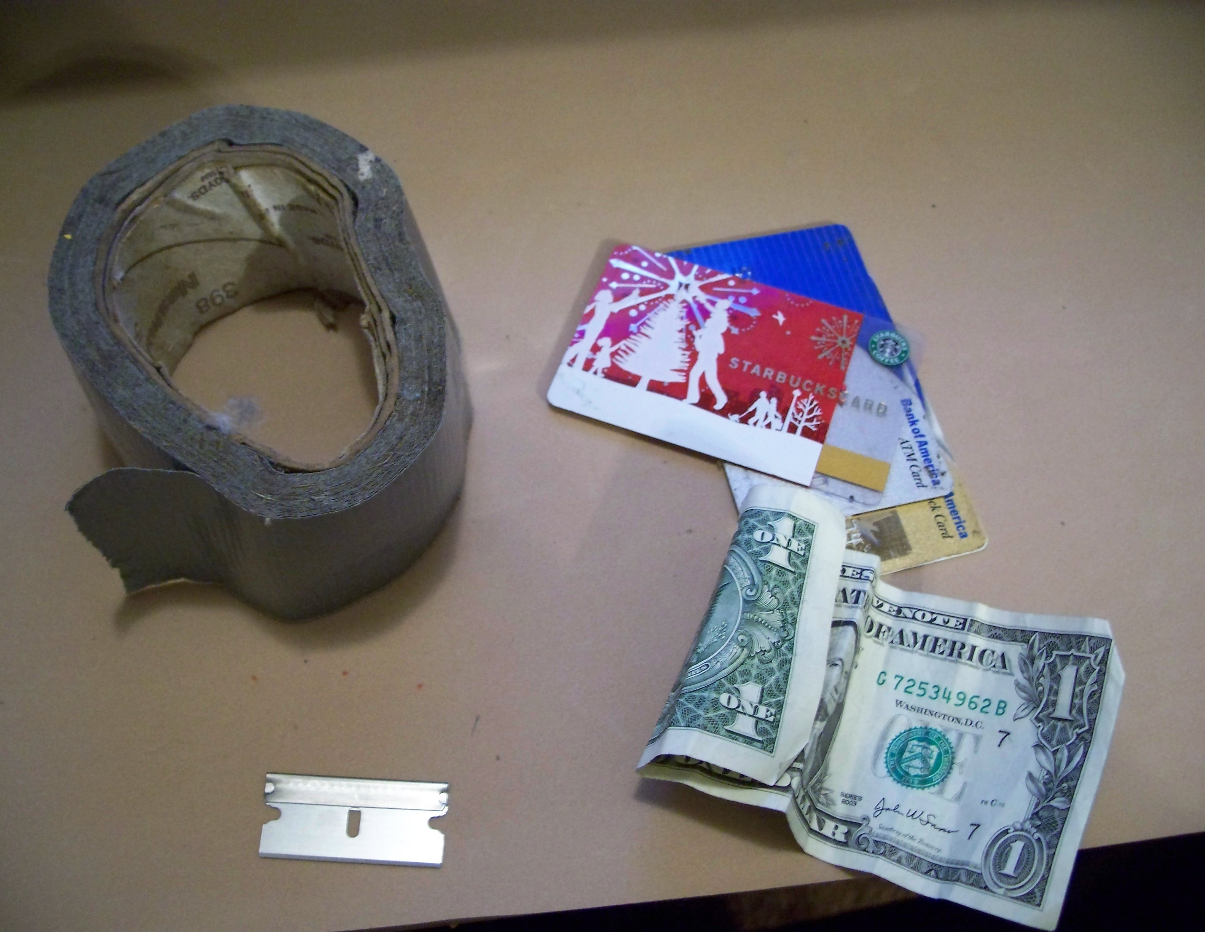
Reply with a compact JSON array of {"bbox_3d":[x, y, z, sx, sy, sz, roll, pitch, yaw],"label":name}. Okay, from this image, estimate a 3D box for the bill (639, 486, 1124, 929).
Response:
[{"bbox_3d":[0.061,0.049,0.287,0.090,0.028,0.076,21,64,9],"label":"bill"}]

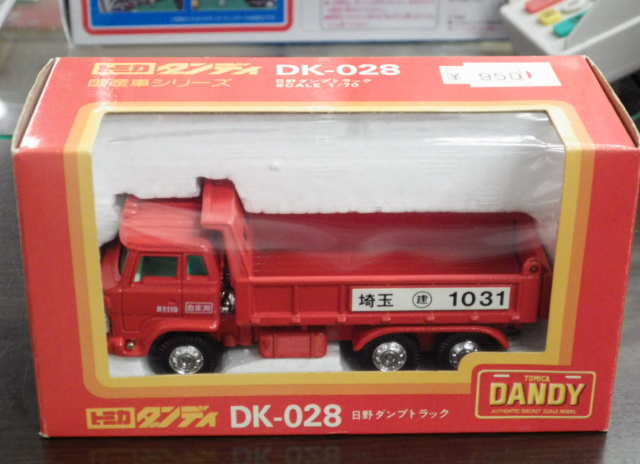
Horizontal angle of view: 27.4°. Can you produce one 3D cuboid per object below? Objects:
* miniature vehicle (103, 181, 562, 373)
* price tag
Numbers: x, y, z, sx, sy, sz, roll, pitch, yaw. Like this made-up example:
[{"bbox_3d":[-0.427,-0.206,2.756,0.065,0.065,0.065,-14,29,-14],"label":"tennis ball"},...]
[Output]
[{"bbox_3d":[0.001,0.010,0.327,0.110,0.046,0.035,0,27,-1],"label":"miniature vehicle"},{"bbox_3d":[0.044,-0.039,0.320,0.028,0.001,0.017,0,27,-1],"label":"price tag"}]

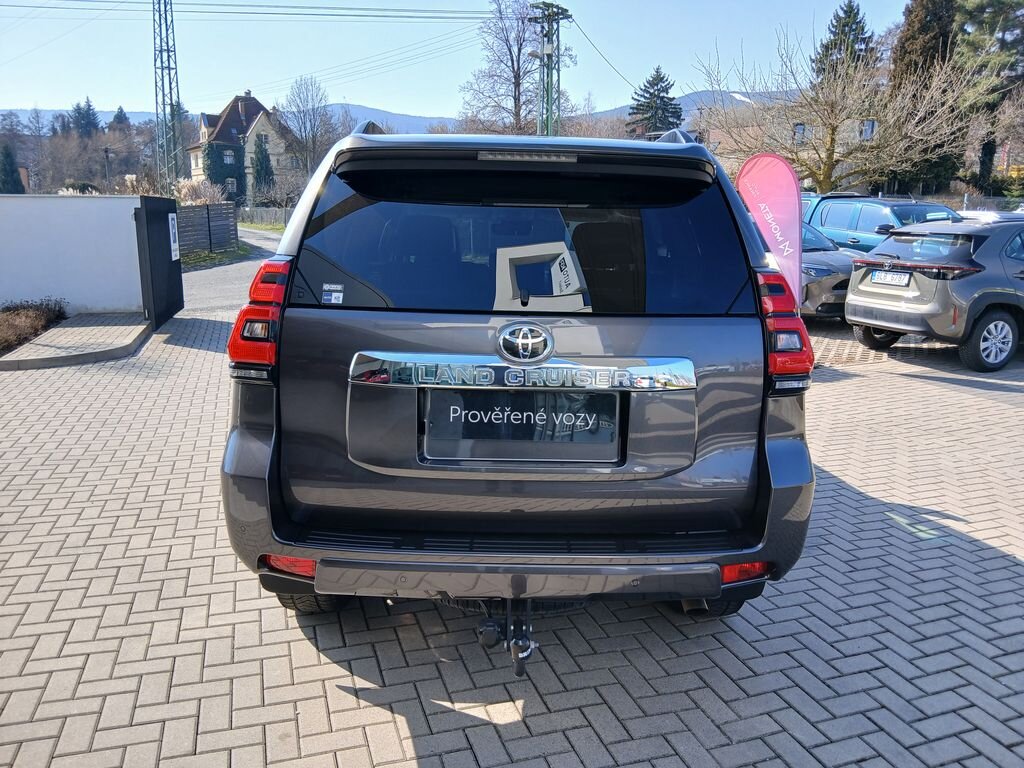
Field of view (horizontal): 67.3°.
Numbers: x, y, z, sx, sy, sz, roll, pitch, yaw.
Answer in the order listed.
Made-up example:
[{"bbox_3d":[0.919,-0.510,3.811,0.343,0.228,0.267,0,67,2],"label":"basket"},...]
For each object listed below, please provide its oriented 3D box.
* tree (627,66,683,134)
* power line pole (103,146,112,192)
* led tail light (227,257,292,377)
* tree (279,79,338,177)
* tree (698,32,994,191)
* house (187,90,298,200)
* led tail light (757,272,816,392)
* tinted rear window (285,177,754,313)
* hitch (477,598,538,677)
[{"bbox_3d":[10.191,-16.794,55.000,5.000,11.600,5.000,1,11,0],"label":"tree"},{"bbox_3d":[-42.075,-20.659,80.000,0.600,7.700,0.400,1,11,0],"label":"power line pole"},{"bbox_3d":[-0.703,-0.178,2.165,0.250,0.360,0.260,1,11,-1],"label":"led tail light"},{"bbox_3d":[-20.740,-23.902,78.000,6.300,14.300,6.300,1,11,0],"label":"tree"},{"bbox_3d":[7.998,-5.512,18.500,6.700,5.800,6.600,1,11,0],"label":"tree"},{"bbox_3d":[-29.453,-25.024,85.000,11.000,13.500,10.000,-6,13,-33],"label":"house"},{"bbox_3d":[0.767,-0.151,2.179,0.250,0.360,0.260,1,11,-1],"label":"led tail light"},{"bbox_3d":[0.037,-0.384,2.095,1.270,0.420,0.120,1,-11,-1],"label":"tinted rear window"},{"bbox_3d":[-0.014,0.706,2.138,0.170,0.210,0.200,1,11,-1],"label":"hitch"}]

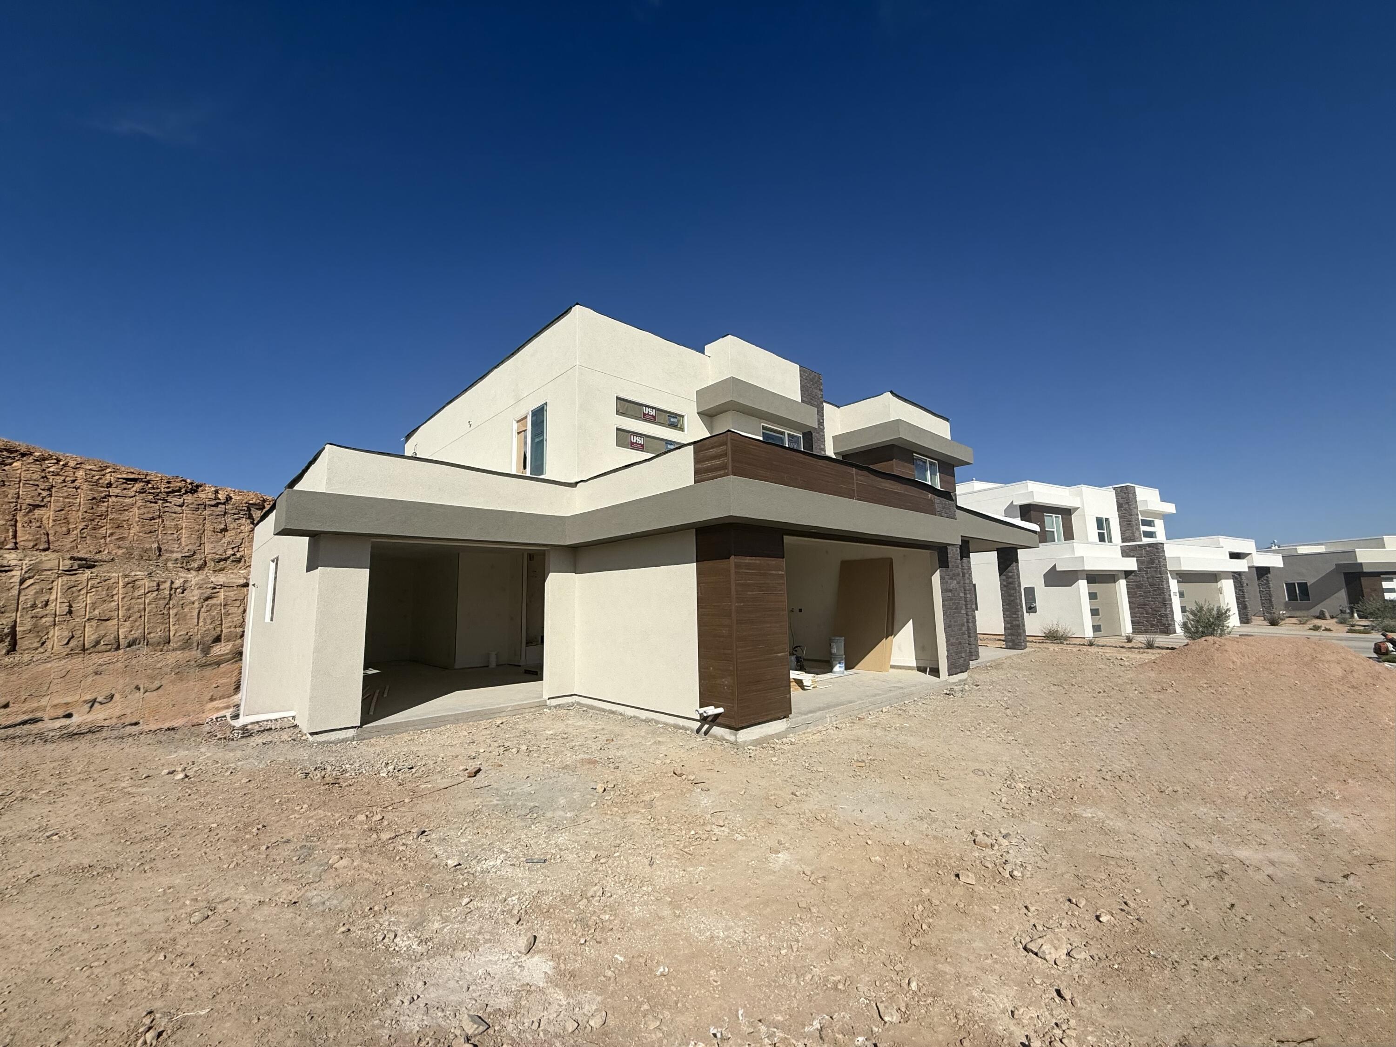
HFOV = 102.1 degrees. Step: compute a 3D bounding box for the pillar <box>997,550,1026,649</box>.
[{"bbox_3d":[8.601,2.060,15.581,0.430,2.740,0.430,6,-11,-43],"label":"pillar"}]

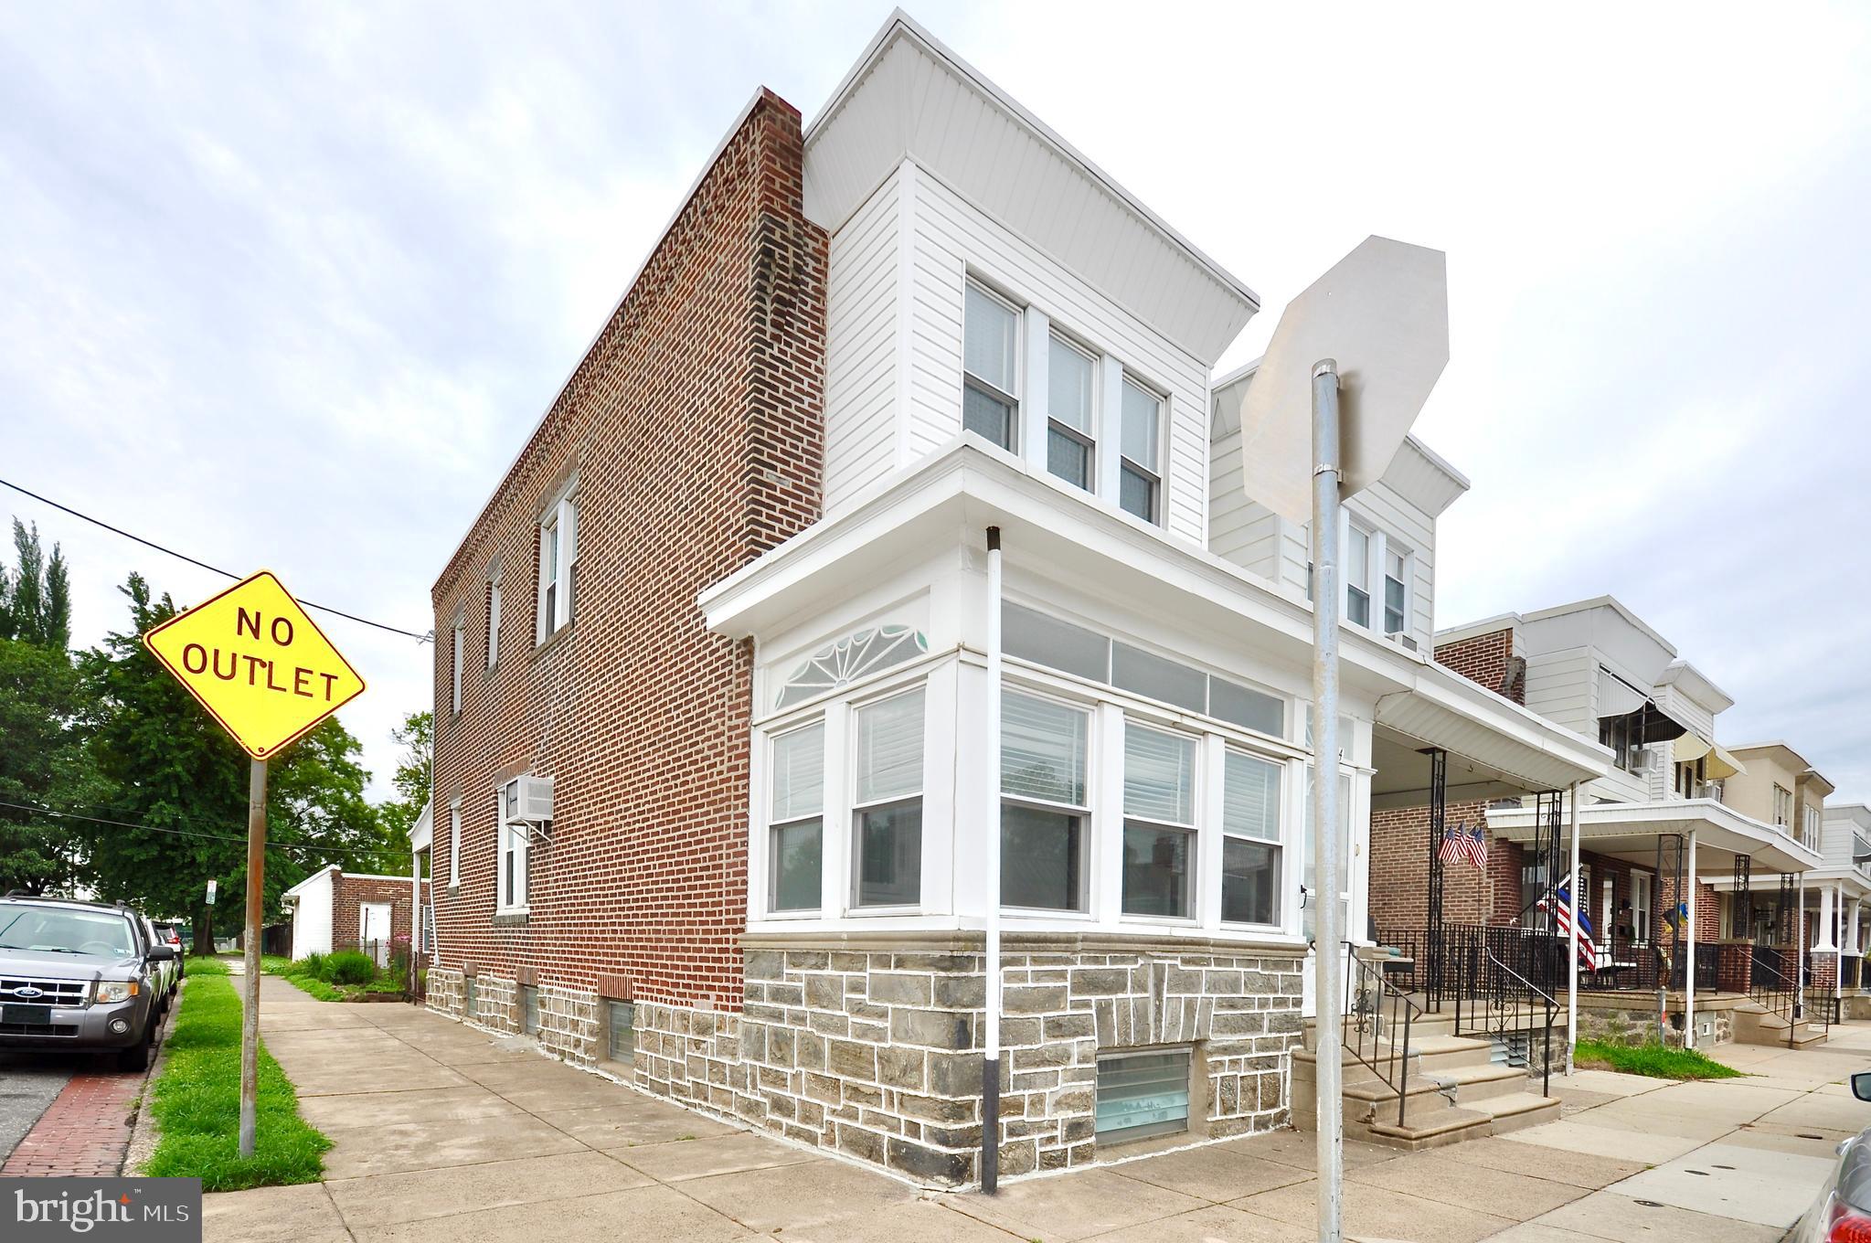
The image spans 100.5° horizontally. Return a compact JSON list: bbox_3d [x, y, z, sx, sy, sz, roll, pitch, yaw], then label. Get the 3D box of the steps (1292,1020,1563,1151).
[{"bbox_3d":[4.230,3.770,6.600,2.750,0.860,0.920,16,-25,-36],"label":"steps"}]

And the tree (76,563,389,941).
[{"bbox_3d":[-28.236,5.647,31.500,10.000,14.800,10.000,11,-15,-37],"label":"tree"}]

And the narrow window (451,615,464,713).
[{"bbox_3d":[-7.581,0.684,12.350,0.110,1.420,0.740,9,-14,-38],"label":"narrow window"}]

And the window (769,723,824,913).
[{"bbox_3d":[-0.942,1.323,5.280,0.100,1.220,0.680,9,-14,-38],"label":"window"}]

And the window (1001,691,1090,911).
[{"bbox_3d":[0.650,1.085,4.710,0.740,1.290,0.120,11,-16,-36],"label":"window"}]

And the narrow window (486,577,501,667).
[{"bbox_3d":[-6.510,0.030,11.500,0.150,1.200,0.680,11,-17,-38],"label":"narrow window"}]

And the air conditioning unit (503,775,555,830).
[{"bbox_3d":[-5.000,2.180,9.550,0.440,0.500,0.580,11,-17,-38],"label":"air conditioning unit"}]

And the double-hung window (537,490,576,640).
[{"bbox_3d":[-4.610,-0.650,9.500,0.150,1.520,1.270,11,-17,-38],"label":"double-hung window"}]

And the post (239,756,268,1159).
[{"bbox_3d":[-4.015,1.939,4.580,0.080,2.280,0.080,1,-9,-38],"label":"post"}]

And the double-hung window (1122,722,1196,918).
[{"bbox_3d":[1.510,1.345,5.290,0.700,1.290,0.120,11,-16,-36],"label":"double-hung window"}]

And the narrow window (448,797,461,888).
[{"bbox_3d":[-7.689,3.541,12.450,0.110,1.320,0.740,9,-14,-38],"label":"narrow window"}]

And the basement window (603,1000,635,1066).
[{"bbox_3d":[-3.055,3.956,7.500,0.110,0.540,0.720,9,-14,-38],"label":"basement window"}]

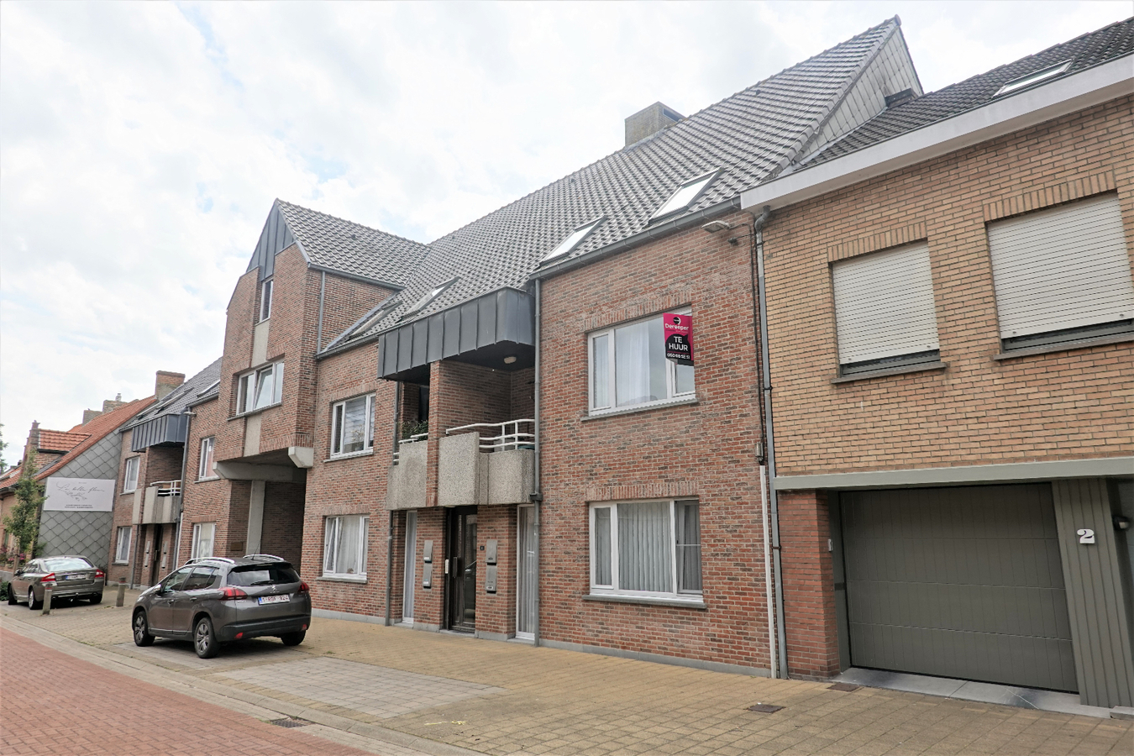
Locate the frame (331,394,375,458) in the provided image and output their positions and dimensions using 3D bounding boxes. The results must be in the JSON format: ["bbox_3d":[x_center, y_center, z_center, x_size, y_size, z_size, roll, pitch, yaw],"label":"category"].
[{"bbox_3d":[-5.116,1.195,18.258,0.080,1.426,2.203,11,-17,-44],"label":"frame"}]

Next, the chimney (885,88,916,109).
[{"bbox_3d":[6.950,-5.692,15.639,0.449,0.399,0.528,11,-17,-44],"label":"chimney"}]

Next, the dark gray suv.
[{"bbox_3d":[-6.290,4.040,13.712,4.160,1.550,1.770,-11,-16,40],"label":"dark gray suv"}]

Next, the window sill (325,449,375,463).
[{"bbox_3d":[-5.206,1.914,18.060,0.160,0.060,2.333,11,-17,-44],"label":"window sill"}]

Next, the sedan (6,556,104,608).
[{"bbox_3d":[-16.339,6.500,24.209,4.850,1.480,1.880,-12,-16,43],"label":"sedan"}]

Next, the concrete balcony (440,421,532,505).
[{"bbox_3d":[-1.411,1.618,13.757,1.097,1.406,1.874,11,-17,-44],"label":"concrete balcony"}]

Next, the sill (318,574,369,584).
[{"bbox_3d":[-5.173,4.667,17.466,0.160,0.060,2.293,11,-17,-44],"label":"sill"}]

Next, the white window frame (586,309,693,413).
[{"bbox_3d":[1.184,-0.203,12.066,0.080,1.446,2.223,11,-17,-44],"label":"white window frame"}]

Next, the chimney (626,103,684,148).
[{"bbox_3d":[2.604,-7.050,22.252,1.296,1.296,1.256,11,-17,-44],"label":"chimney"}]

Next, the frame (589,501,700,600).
[{"bbox_3d":[1.183,2.594,11.499,0.080,1.461,2.243,11,-17,-44],"label":"frame"}]

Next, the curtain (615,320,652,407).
[{"bbox_3d":[1.090,-0.217,12.412,0.100,1.396,0.738,11,-17,-44],"label":"curtain"}]

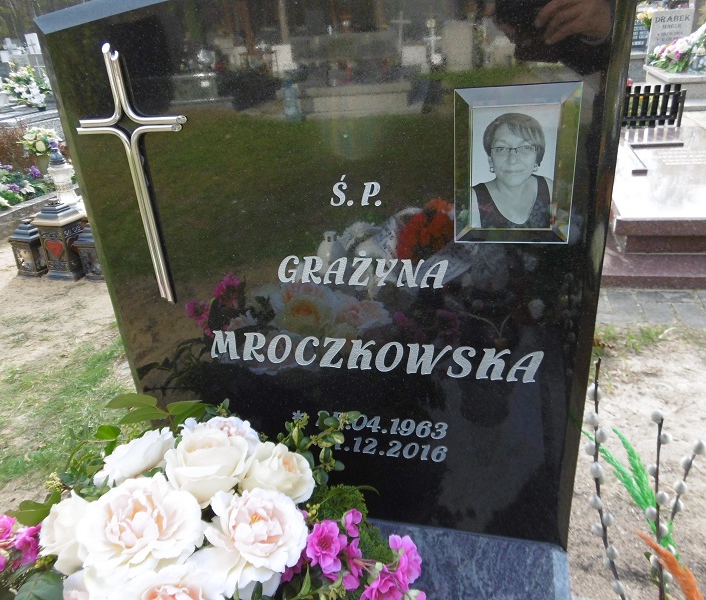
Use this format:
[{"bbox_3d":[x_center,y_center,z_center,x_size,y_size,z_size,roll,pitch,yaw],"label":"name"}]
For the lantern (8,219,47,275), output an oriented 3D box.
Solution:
[{"bbox_3d":[-1.598,-0.269,2.755,0.153,0.272,0.140,5,27,21],"label":"lantern"}]

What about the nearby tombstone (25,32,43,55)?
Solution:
[{"bbox_3d":[-9.187,-7.355,16.000,0.380,0.720,0.120,-6,25,-3],"label":"nearby tombstone"}]

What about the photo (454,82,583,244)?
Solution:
[{"bbox_3d":[0.151,-0.122,0.523,0.110,0.150,0.014,2,26,15],"label":"photo"}]

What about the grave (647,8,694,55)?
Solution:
[{"bbox_3d":[3.797,-3.135,6.613,0.440,0.600,0.100,2,26,15],"label":"grave"}]

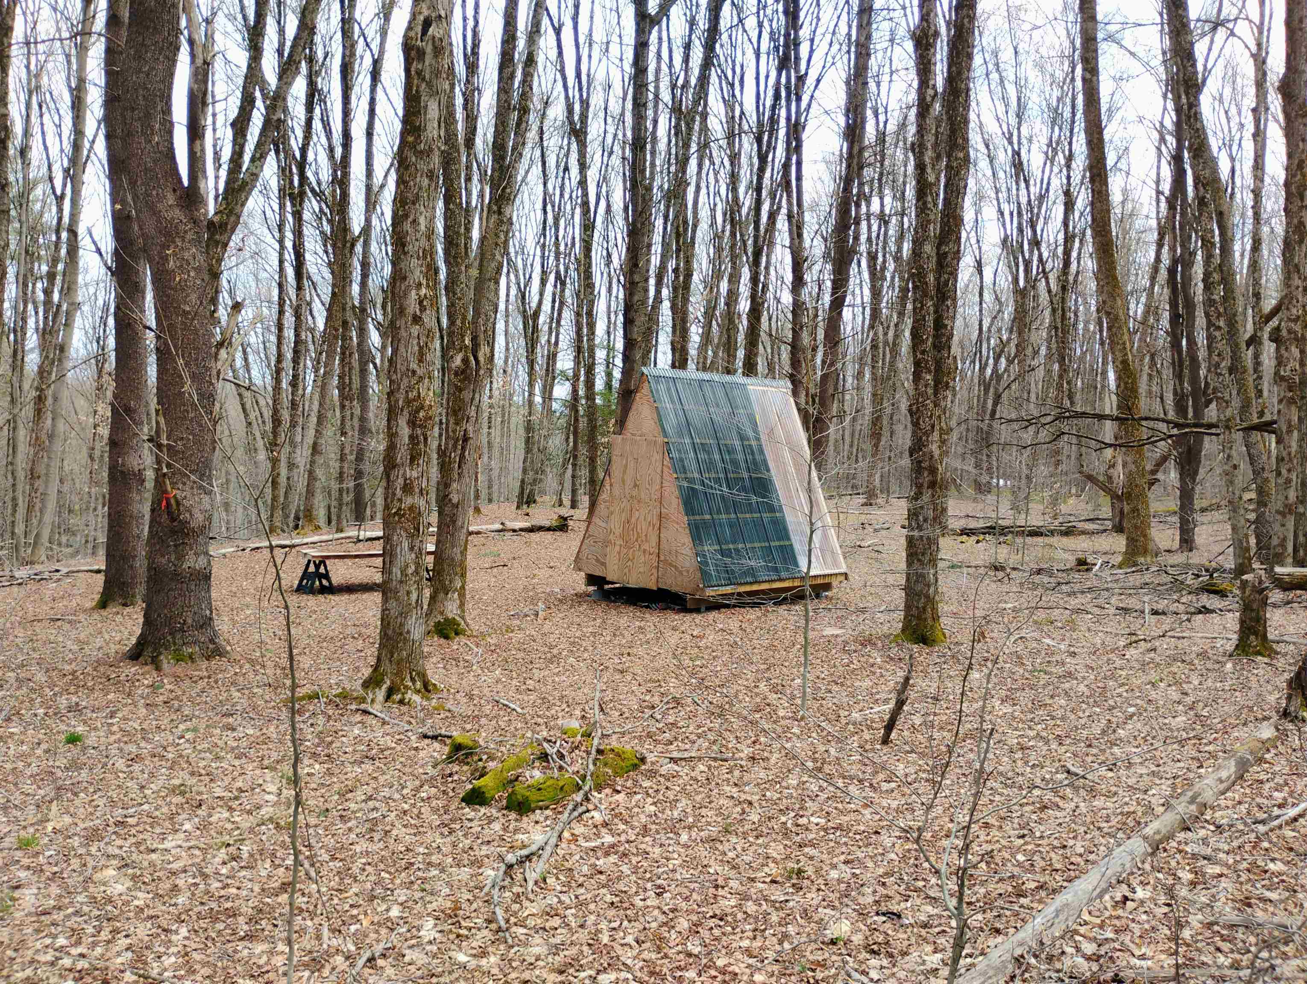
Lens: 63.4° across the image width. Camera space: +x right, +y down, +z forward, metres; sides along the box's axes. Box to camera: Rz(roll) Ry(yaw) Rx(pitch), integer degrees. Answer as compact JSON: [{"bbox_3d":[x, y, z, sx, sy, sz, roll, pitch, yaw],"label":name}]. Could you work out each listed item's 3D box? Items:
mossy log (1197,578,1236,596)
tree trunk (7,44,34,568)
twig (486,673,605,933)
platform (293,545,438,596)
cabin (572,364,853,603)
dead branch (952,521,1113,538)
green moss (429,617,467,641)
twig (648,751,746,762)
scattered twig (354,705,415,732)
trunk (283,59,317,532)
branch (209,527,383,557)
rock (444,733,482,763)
[{"bbox_3d":[9.300,1.560,17.500,0.650,0.280,0.360,3,2,28],"label":"mossy log"},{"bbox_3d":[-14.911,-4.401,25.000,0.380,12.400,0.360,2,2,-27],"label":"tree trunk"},{"bbox_3d":[-0.480,1.520,6.100,0.450,0.320,4.200,2,3,2],"label":"twig"},{"bbox_3d":[-4.988,1.423,18.881,2.440,0.670,0.600,1,2,-37],"label":"platform"},{"bbox_3d":[1.048,-0.190,17.679,3.430,3.530,3.060,0,3,-42],"label":"cabin"},{"bbox_3d":[11.091,1.106,31.000,4.600,0.420,0.700,2,2,9],"label":"dead branch"},{"bbox_3d":[-2.320,1.550,12.000,0.420,0.260,0.360,2,3,0],"label":"green moss"},{"bbox_3d":[0.270,1.650,6.660,0.630,0.055,0.070,2,3,10],"label":"twig"},{"bbox_3d":[-2.000,1.640,7.780,0.090,0.080,1.130,-1,4,-37],"label":"scattered twig"},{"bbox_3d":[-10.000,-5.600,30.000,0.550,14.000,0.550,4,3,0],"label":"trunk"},{"bbox_3d":[-8.938,1.270,27.000,0.300,0.320,5.000,3,6,37],"label":"branch"},{"bbox_3d":[-1.295,1.740,7.200,0.240,0.170,0.220,2,2,-10],"label":"rock"}]

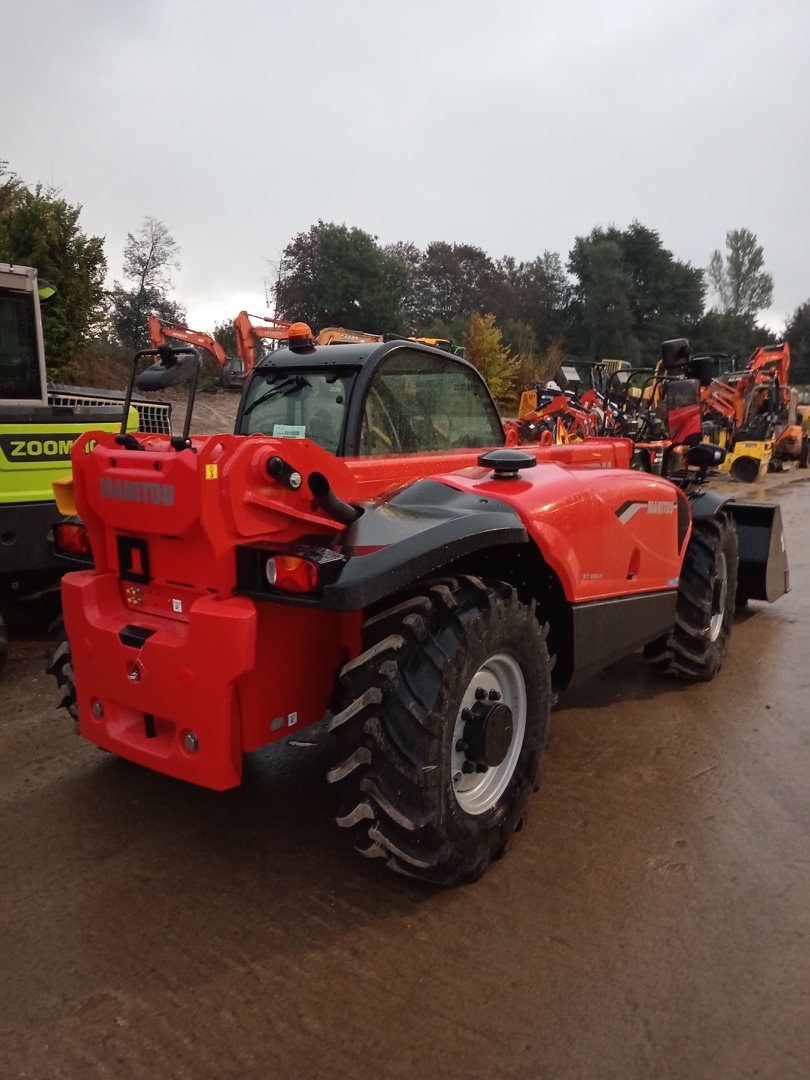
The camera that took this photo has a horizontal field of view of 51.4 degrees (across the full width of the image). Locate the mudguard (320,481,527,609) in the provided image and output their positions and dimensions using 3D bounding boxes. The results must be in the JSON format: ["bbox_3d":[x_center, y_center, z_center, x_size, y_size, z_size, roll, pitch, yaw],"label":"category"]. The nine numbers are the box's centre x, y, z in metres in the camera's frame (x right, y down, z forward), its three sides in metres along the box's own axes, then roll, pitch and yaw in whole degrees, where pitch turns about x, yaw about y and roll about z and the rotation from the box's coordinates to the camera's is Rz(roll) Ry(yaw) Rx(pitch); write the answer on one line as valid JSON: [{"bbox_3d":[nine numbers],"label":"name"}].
[{"bbox_3d":[-0.007,-0.026,2.838,0.480,0.300,1.050,7,11,35],"label":"mudguard"}]

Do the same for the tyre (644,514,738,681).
[{"bbox_3d":[1.847,0.340,5.449,0.410,1.070,1.070,7,10,31],"label":"tyre"}]

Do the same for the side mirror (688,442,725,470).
[{"bbox_3d":[1.871,-0.518,5.225,0.230,0.170,0.120,10,12,43],"label":"side mirror"}]

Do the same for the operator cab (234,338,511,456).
[{"bbox_3d":[-0.140,-0.388,4.870,0.820,1.400,1.580,7,11,35],"label":"operator cab"}]

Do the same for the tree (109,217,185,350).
[{"bbox_3d":[-13.817,-11.600,45.891,4.300,11.503,4.300,-1,9,-16],"label":"tree"}]

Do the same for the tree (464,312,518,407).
[{"bbox_3d":[3.639,-6.869,36.447,2.600,5.778,2.600,2,9,5],"label":"tree"}]

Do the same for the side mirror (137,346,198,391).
[{"bbox_3d":[-0.811,-0.578,2.898,0.270,0.150,0.120,6,10,29],"label":"side mirror"}]

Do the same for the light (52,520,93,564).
[{"bbox_3d":[-1.286,0.007,3.346,0.250,0.160,0.110,7,11,35],"label":"light"}]

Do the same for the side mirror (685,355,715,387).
[{"bbox_3d":[1.779,-1.020,5.072,0.170,0.200,0.100,10,12,43],"label":"side mirror"}]

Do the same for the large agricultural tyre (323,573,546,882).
[{"bbox_3d":[0.172,0.673,3.110,0.410,1.070,1.070,7,11,33],"label":"large agricultural tyre"}]

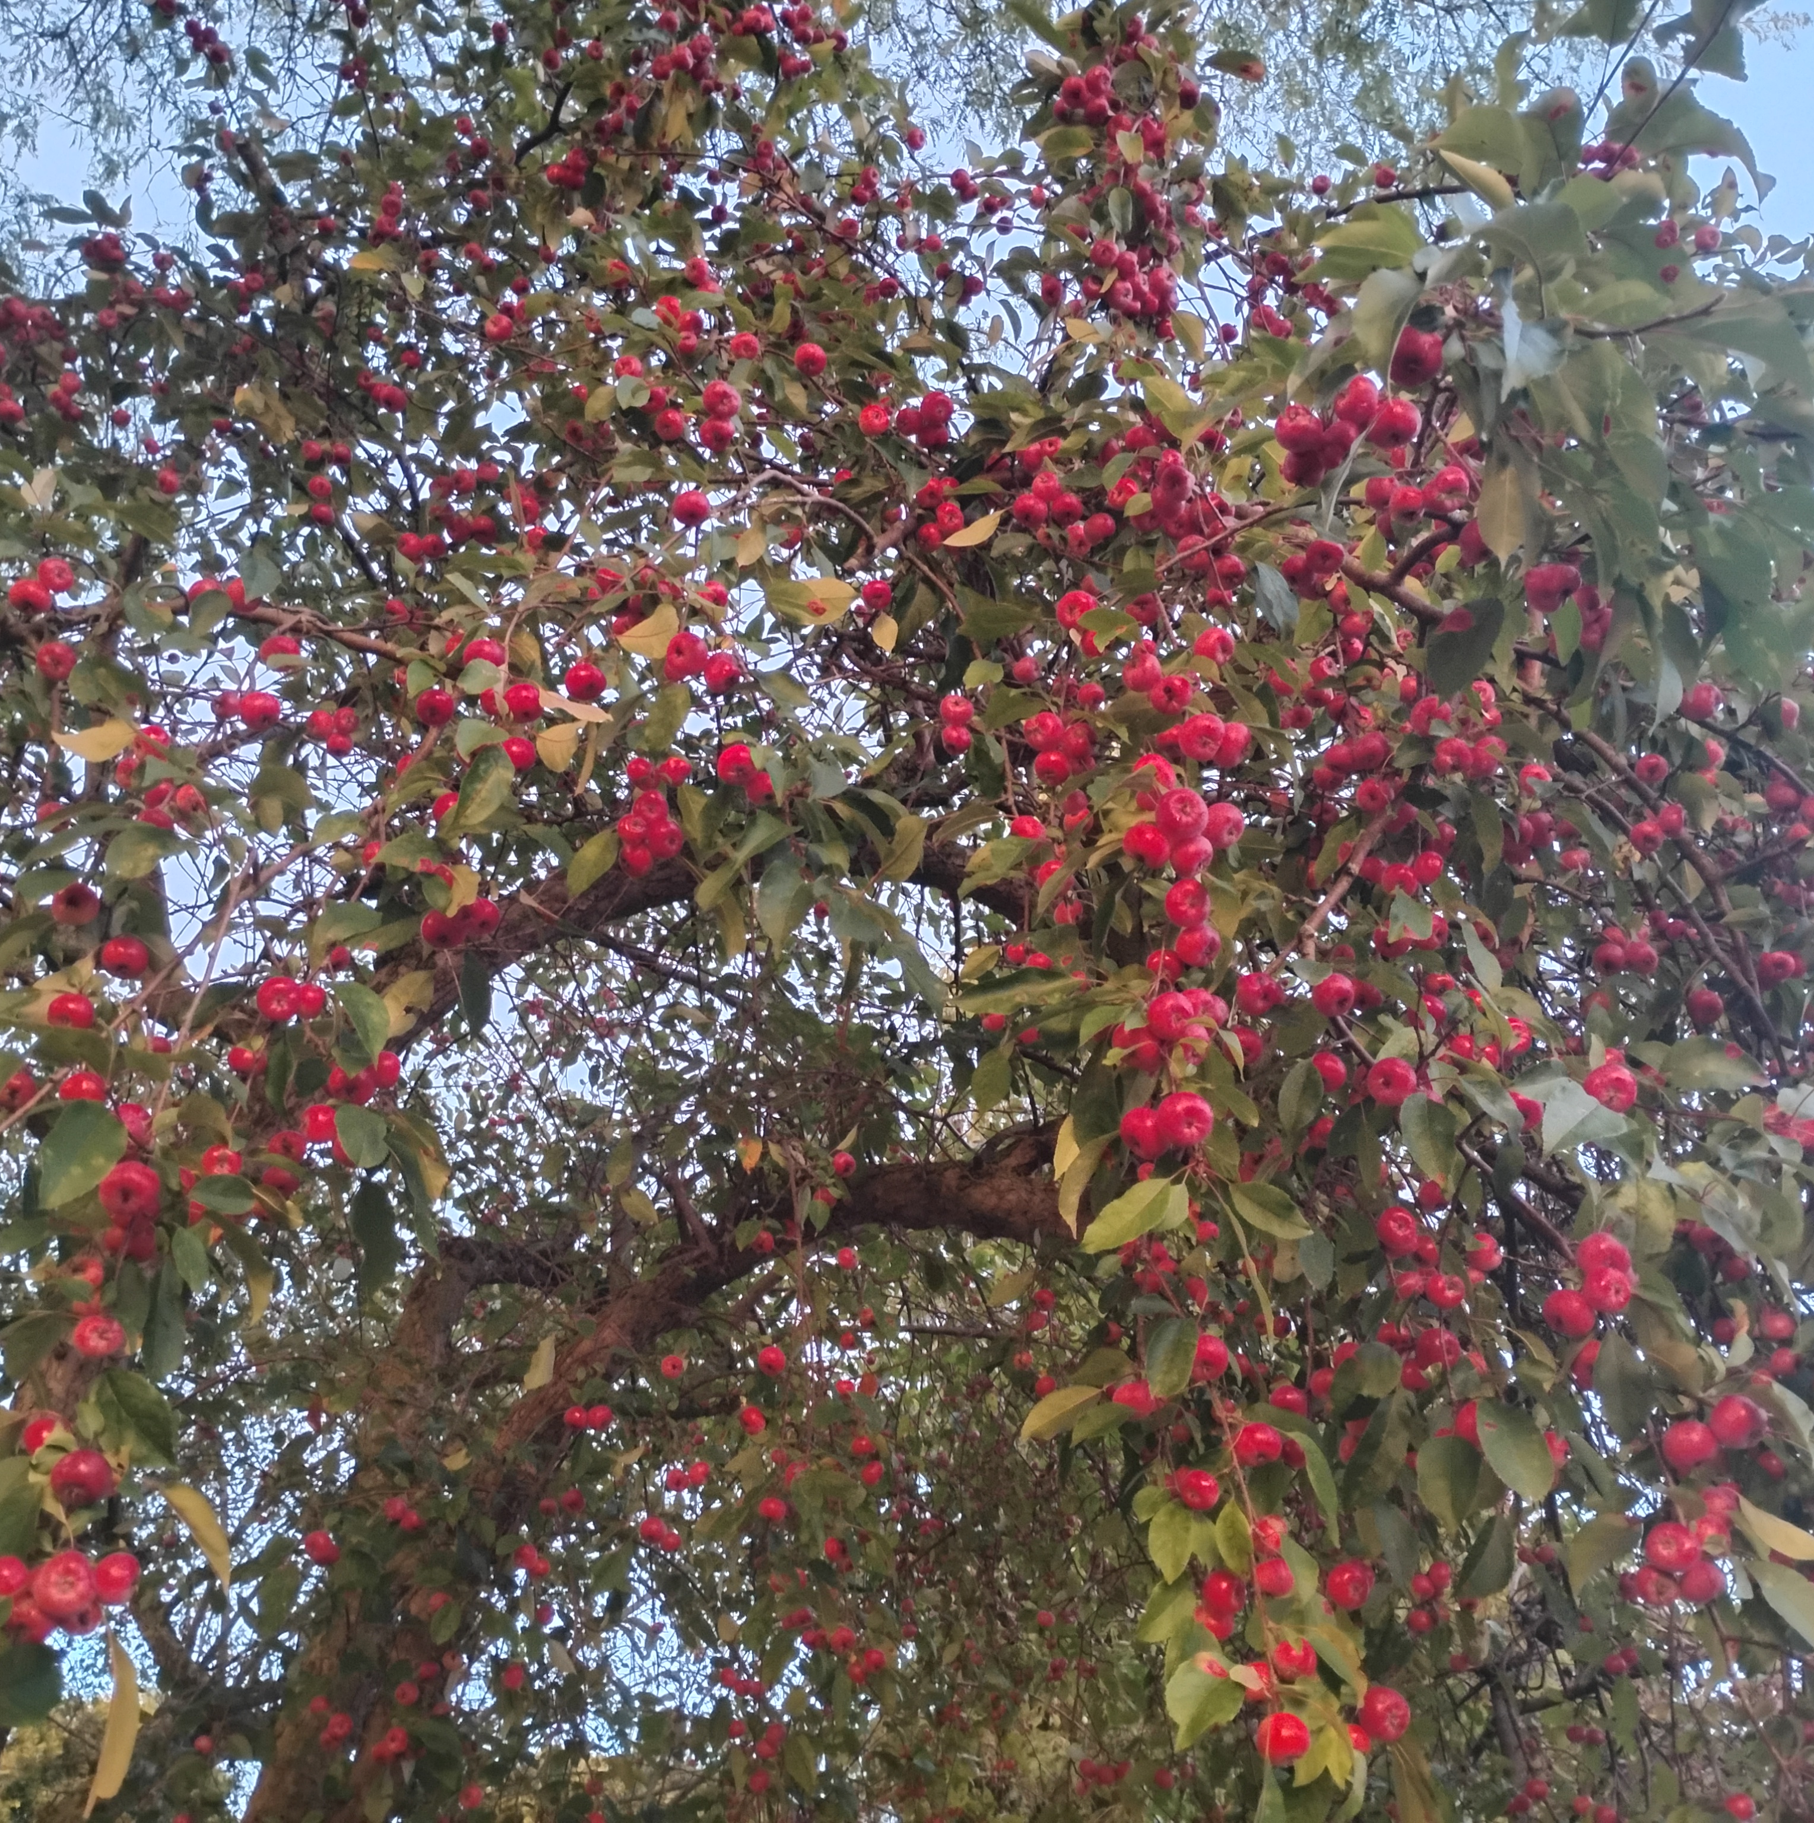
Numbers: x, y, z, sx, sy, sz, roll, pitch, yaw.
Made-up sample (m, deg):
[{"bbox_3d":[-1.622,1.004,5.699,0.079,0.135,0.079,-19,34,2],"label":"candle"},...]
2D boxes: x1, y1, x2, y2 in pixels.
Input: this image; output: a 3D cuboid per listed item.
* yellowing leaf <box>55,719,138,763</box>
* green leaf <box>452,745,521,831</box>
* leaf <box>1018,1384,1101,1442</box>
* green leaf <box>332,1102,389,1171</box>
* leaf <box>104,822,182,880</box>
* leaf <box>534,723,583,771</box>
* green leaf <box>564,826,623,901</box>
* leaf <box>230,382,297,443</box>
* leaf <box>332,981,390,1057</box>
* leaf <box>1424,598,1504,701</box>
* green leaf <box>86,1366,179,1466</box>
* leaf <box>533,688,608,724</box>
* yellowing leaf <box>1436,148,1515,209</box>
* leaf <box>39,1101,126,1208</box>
[{"bbox_3d":[-0.525,-0.110,1.270,0.051,0.015,0.028,-21,-43,-20],"label":"yellowing leaf"},{"bbox_3d":[-0.280,-0.083,1.300,0.031,0.067,0.014,31,7,-12],"label":"green leaf"},{"bbox_3d":[0.090,0.296,1.150,0.053,0.022,0.011,-32,15,-4],"label":"leaf"},{"bbox_3d":[-0.297,0.123,1.070,0.029,0.039,0.010,-11,-23,-16],"label":"green leaf"},{"bbox_3d":[-0.468,-0.037,1.200,0.049,0.013,0.031,-37,-51,-16],"label":"leaf"},{"bbox_3d":[-0.231,-0.109,1.300,0.031,0.017,0.037,24,-55,-11],"label":"leaf"},{"bbox_3d":[-0.220,-0.033,1.380,0.026,0.058,0.011,38,-5,-28],"label":"green leaf"},{"bbox_3d":[-0.688,-0.531,2.100,0.068,0.042,0.025,45,-3,-22],"label":"leaf"},{"bbox_3d":[-0.339,0.067,1.220,0.031,0.054,0.015,-31,20,-15],"label":"leaf"},{"bbox_3d":[0.312,-0.147,1.100,0.035,0.013,0.065,29,-61,10],"label":"leaf"},{"bbox_3d":[-0.367,0.239,0.930,0.055,0.037,0.015,55,-26,-12],"label":"green leaf"},{"bbox_3d":[-0.221,-0.137,1.300,0.052,0.012,0.020,23,-43,-11],"label":"leaf"},{"bbox_3d":[0.281,-0.362,0.970,0.047,0.012,0.020,37,-25,0],"label":"yellowing leaf"},{"bbox_3d":[-0.359,0.105,0.850,0.033,0.048,0.010,24,-25,-19],"label":"leaf"}]

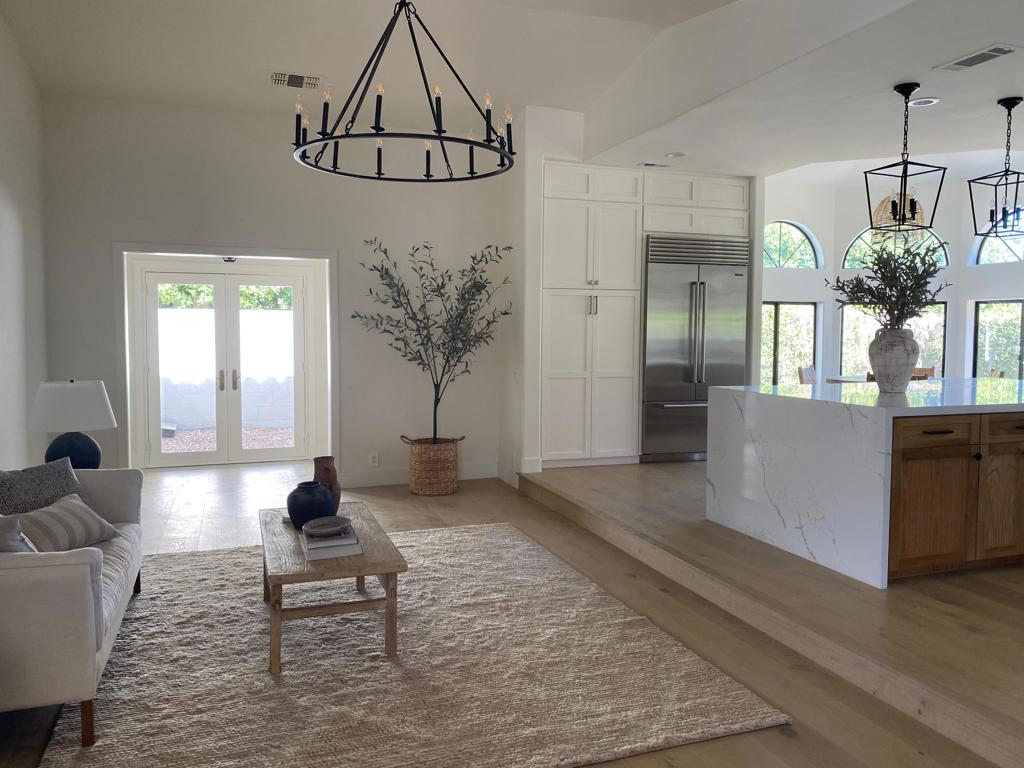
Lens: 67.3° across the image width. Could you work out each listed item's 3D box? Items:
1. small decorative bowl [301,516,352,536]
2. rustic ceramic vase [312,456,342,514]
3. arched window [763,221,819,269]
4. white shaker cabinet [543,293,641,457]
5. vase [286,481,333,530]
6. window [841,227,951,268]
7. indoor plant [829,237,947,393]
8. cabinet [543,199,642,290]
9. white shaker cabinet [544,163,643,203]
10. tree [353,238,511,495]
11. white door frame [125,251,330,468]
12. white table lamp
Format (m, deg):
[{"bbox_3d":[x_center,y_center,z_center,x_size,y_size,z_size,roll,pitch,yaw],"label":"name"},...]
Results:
[{"bbox_3d":[-0.824,0.639,3.421,0.216,0.047,0.216,-1,4,-19],"label":"small decorative bowl"},{"bbox_3d":[-0.918,0.511,3.796,0.140,0.315,0.140,-1,4,-18],"label":"rustic ceramic vase"},{"bbox_3d":[3.572,-1.853,10.237,1.253,0.621,0.100,-1,4,-18],"label":"arched window"},{"bbox_3d":[0.644,-0.101,7.416,0.995,1.562,0.600,-1,4,-19],"label":"white shaker cabinet"},{"bbox_3d":[-0.980,0.593,3.736,0.216,0.220,0.216,-1,4,-19],"label":"vase"},{"bbox_3d":[5.074,-1.841,10.178,1.267,0.596,0.100,2,4,27],"label":"window"},{"bbox_3d":[2.316,-0.427,4.743,0.647,0.950,0.626,-1,4,-19],"label":"indoor plant"},{"bbox_3d":[0.664,-1.298,7.403,0.993,0.807,0.600,-1,4,-18],"label":"cabinet"},{"bbox_3d":[0.655,-1.852,7.312,0.990,0.317,0.600,-1,4,-19],"label":"white shaker cabinet"},{"bbox_3d":[-0.629,-0.137,6.558,1.390,2.172,0.860,-1,4,-19],"label":"tree"},{"bbox_3d":[-2.971,-0.240,8.109,1.957,2.178,0.150,-1,4,-19],"label":"white door frame"},{"bbox_3d":[-2.360,0.273,4.129,0.420,0.595,0.420,-1,4,-19],"label":"white table lamp"}]

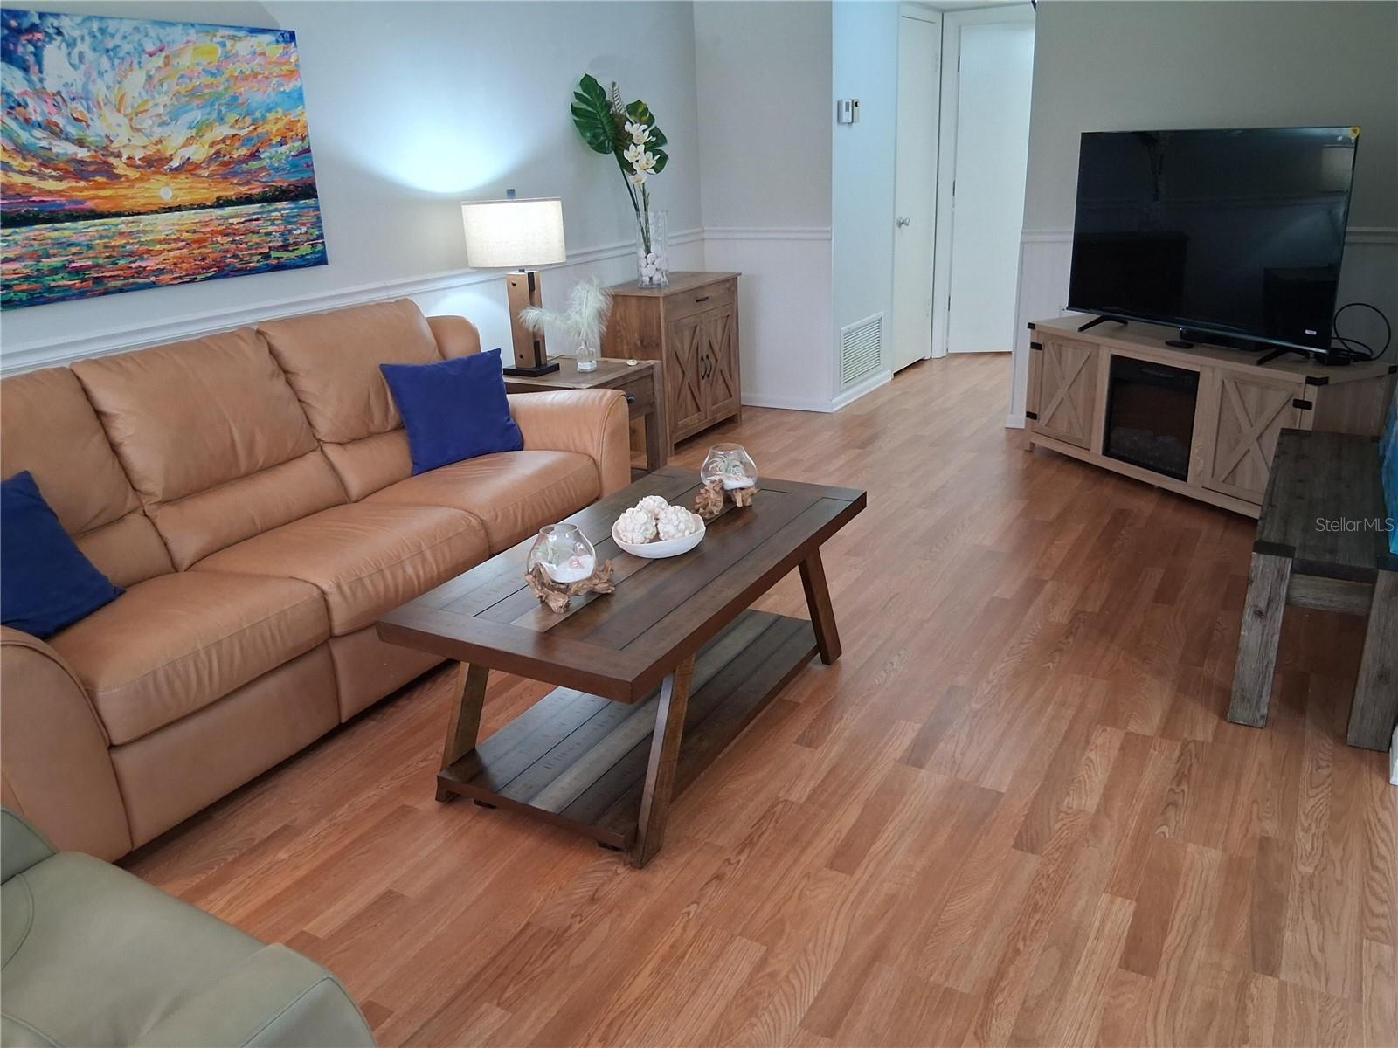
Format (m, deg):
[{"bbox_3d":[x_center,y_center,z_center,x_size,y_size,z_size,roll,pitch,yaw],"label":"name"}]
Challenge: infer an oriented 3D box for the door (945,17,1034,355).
[{"bbox_3d":[2.035,-2.111,6.768,0.760,2.030,0.045,4,21,18],"label":"door"}]

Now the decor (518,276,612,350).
[{"bbox_3d":[-0.540,-0.848,4.237,0.360,0.280,0.200,-5,20,-6],"label":"decor"}]

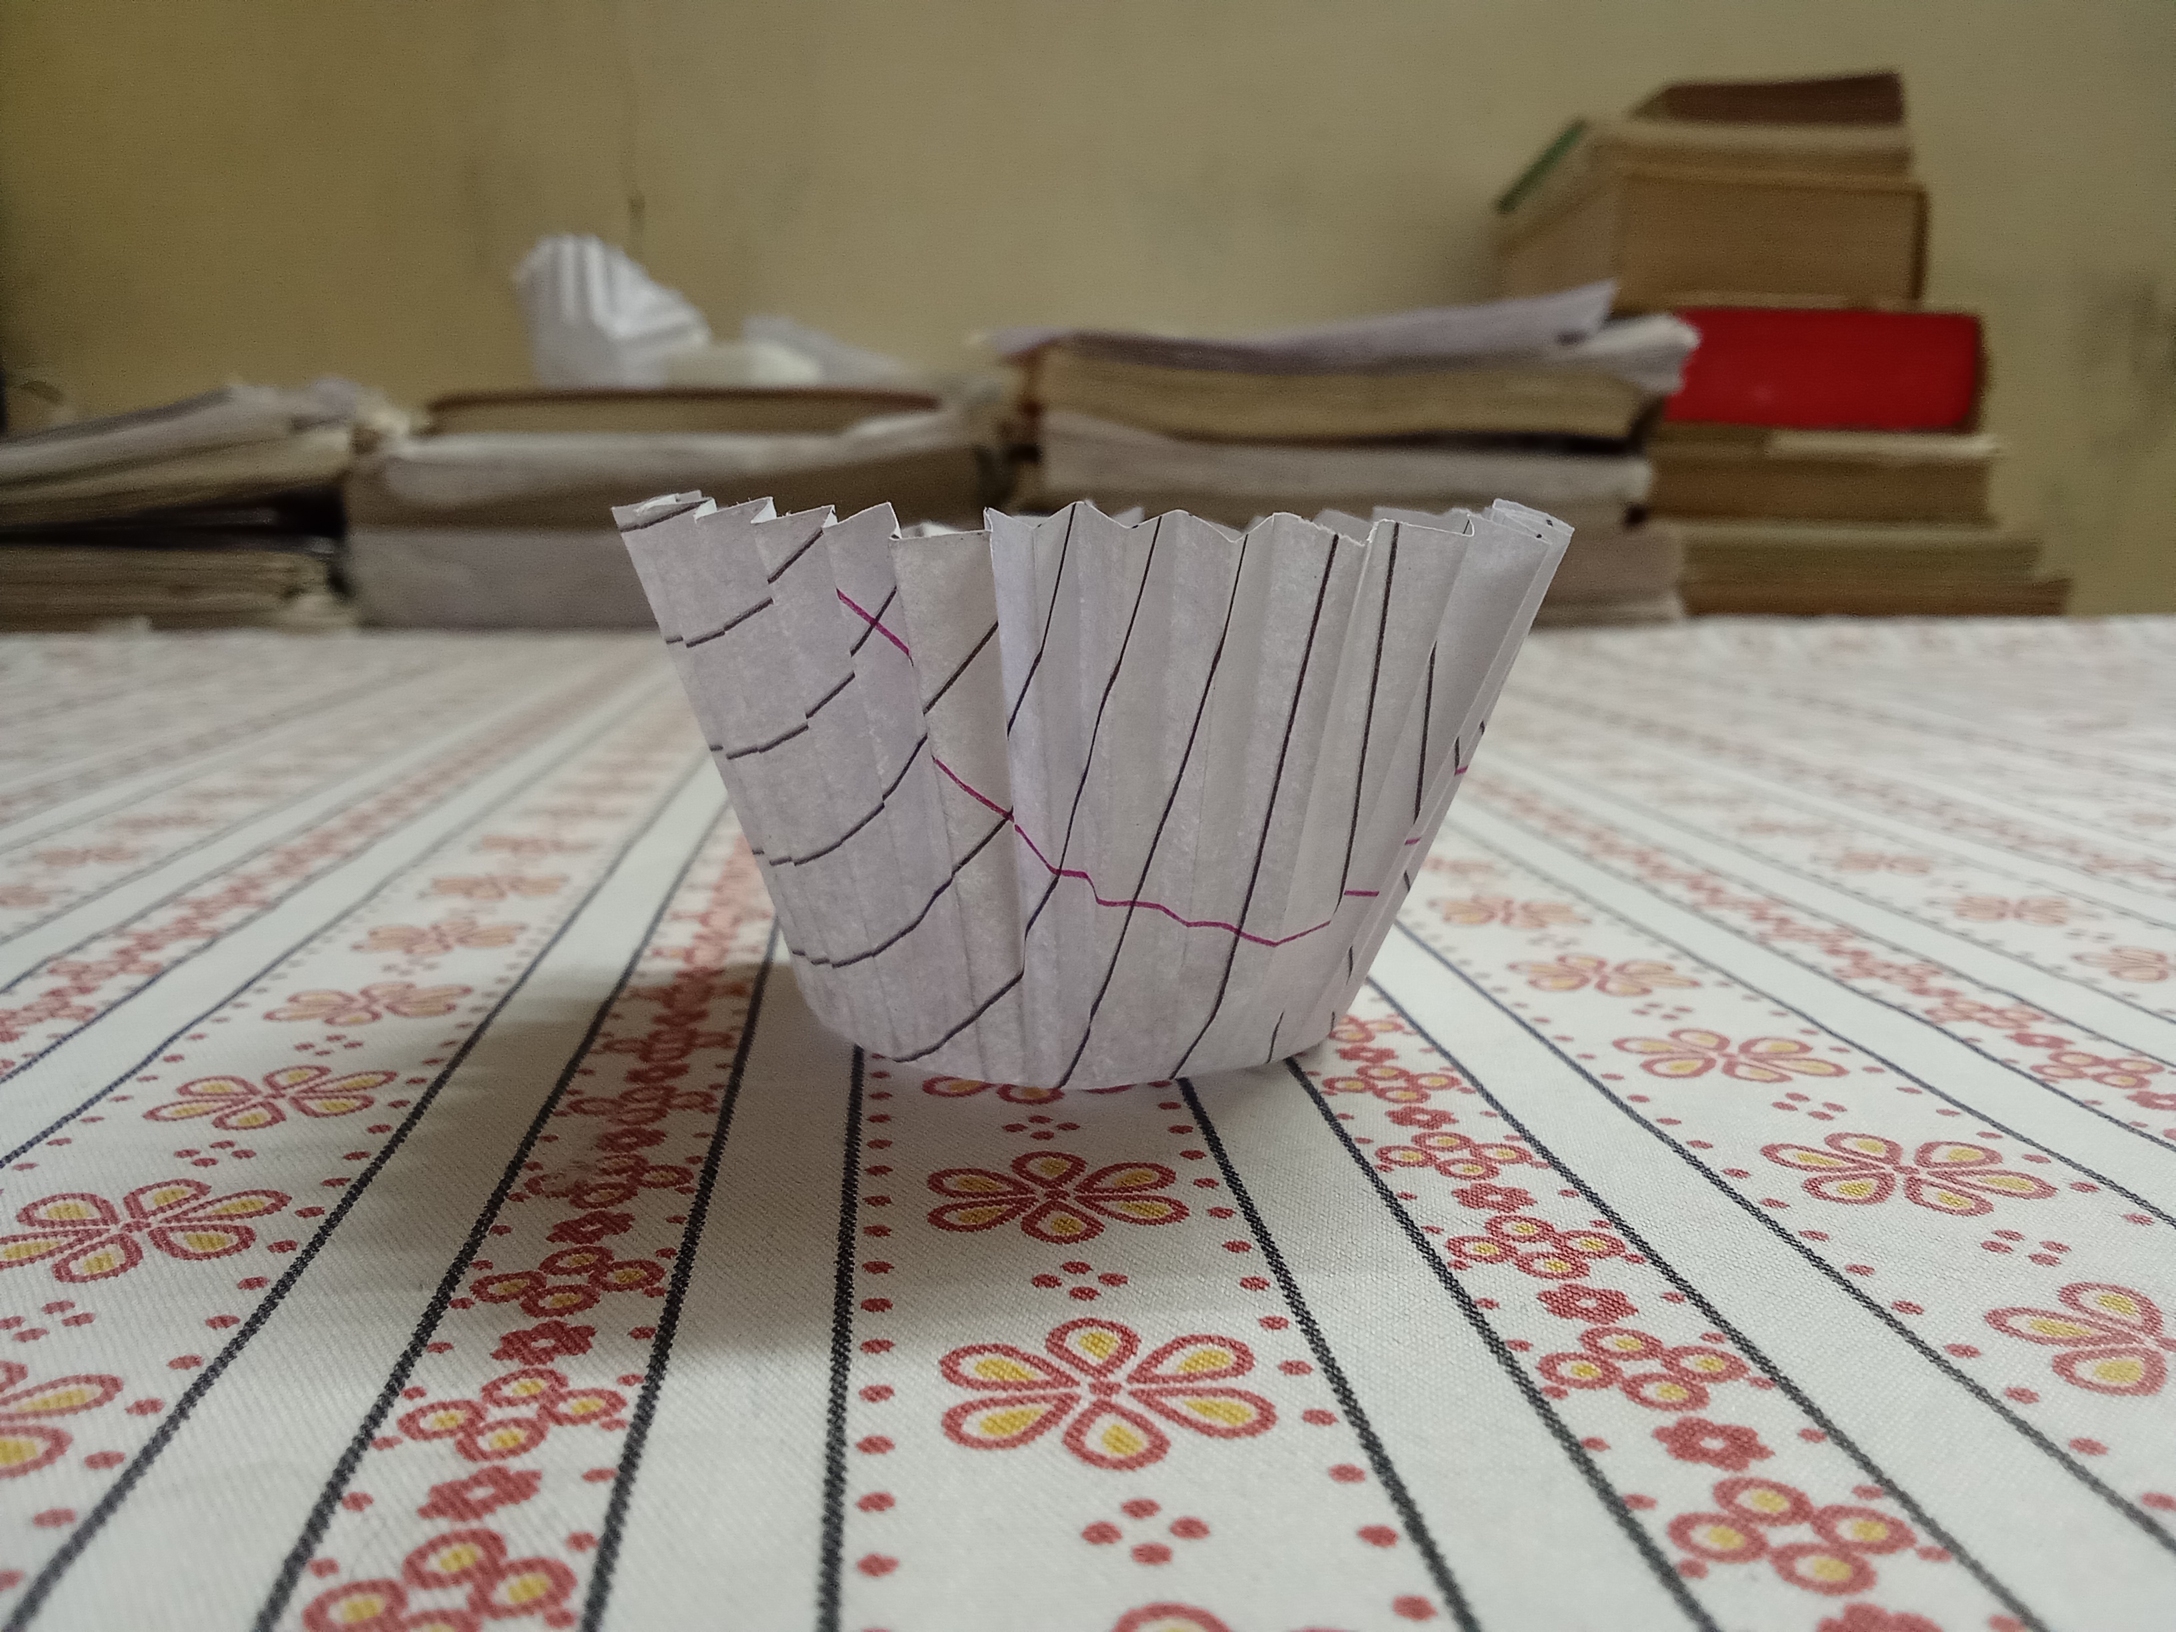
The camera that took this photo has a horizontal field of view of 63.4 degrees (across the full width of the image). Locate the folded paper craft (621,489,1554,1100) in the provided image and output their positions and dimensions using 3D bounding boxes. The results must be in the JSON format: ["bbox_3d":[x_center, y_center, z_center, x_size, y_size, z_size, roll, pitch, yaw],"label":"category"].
[{"bbox_3d":[0.000,-0.004,0.135,0.069,0.038,0.069,0,10,0],"label":"folded paper craft"}]

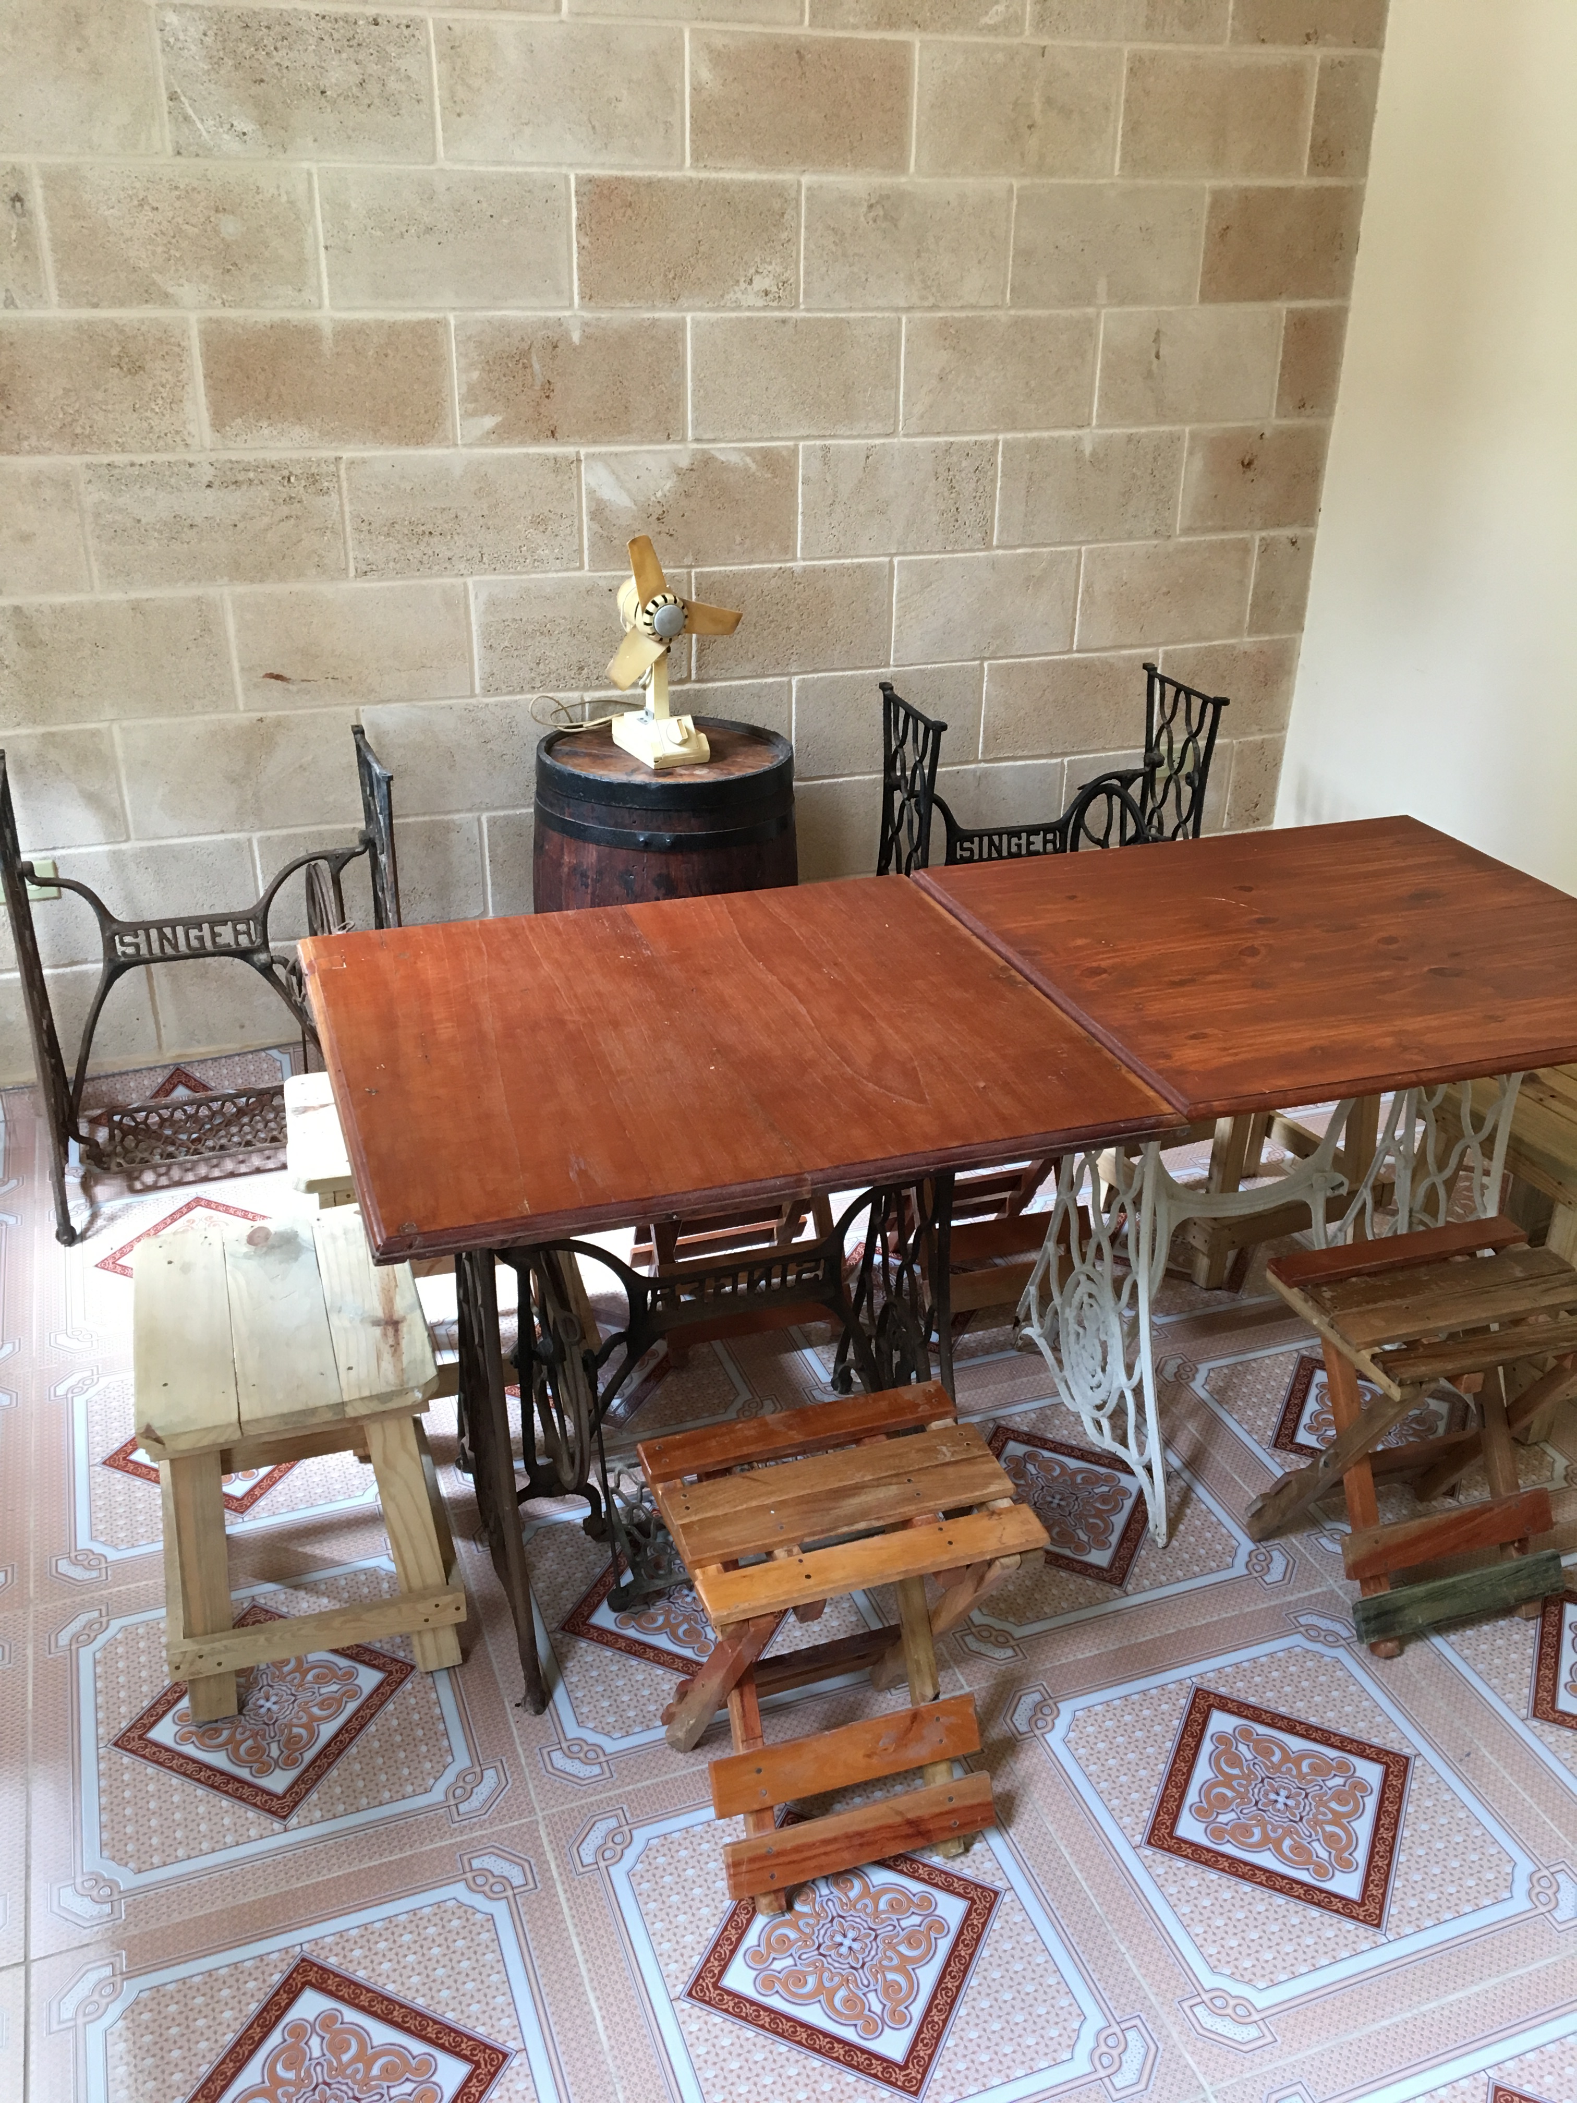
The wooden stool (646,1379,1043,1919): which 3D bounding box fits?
[{"bbox_3d":[0.044,0.604,1.798,0.340,0.405,0.280,-9,27,-19],"label":"wooden stool"}]

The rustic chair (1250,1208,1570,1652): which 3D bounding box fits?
[{"bbox_3d":[0.766,0.461,2.120,0.345,0.405,0.280,-9,27,-19],"label":"rustic chair"}]

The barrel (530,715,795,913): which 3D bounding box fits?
[{"bbox_3d":[-0.211,-0.192,3.096,0.460,0.700,0.460,-9,27,-19],"label":"barrel"}]

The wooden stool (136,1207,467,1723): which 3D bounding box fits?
[{"bbox_3d":[-0.585,0.461,2.070,0.315,0.405,0.430,-9,27,-19],"label":"wooden stool"}]

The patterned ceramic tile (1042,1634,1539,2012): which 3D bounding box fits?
[{"bbox_3d":[0.527,0.800,1.884,0.430,0.010,0.430,-9,27,-19],"label":"patterned ceramic tile"}]

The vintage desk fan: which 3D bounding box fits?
[{"bbox_3d":[-0.193,-0.662,2.874,0.225,0.360,0.175,-13,29,-27],"label":"vintage desk fan"}]

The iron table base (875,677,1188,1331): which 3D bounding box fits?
[{"bbox_3d":[0.496,-0.366,3.482,0.600,0.700,0.460,-9,27,-19],"label":"iron table base"}]

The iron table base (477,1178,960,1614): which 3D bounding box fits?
[{"bbox_3d":[-0.099,0.293,2.097,0.580,0.700,0.465,-9,27,-19],"label":"iron table base"}]

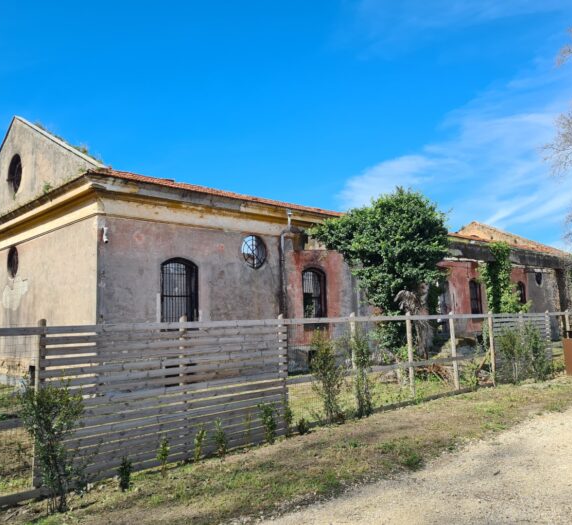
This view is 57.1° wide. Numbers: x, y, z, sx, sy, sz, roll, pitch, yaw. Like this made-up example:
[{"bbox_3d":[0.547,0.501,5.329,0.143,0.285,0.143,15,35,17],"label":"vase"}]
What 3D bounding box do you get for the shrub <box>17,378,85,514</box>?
[{"bbox_3d":[-2.135,1.666,4.788,0.583,1.161,0.583,5,-10,-43],"label":"shrub"}]

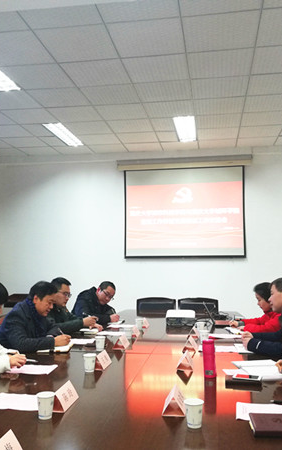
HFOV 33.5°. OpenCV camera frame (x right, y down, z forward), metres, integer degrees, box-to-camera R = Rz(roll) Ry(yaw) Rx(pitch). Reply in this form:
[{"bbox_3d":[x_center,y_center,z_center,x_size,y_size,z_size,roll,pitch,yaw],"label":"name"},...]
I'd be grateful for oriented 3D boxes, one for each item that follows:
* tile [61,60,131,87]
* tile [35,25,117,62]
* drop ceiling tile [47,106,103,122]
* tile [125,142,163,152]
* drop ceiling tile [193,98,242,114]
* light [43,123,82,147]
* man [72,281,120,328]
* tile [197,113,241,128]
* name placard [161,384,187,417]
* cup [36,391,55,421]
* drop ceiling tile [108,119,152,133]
[{"bbox_3d":[-0.437,-1.515,4.647,0.600,0.020,0.612,-1,-4,9],"label":"tile"},{"bbox_3d":[-0.534,-1.559,4.032,0.600,0.020,0.612,-1,-4,9],"label":"tile"},{"bbox_3d":[-0.807,-1.383,5.847,0.600,0.020,0.600,-1,-4,9],"label":"drop ceiling tile"},{"bbox_3d":[0.046,-1.297,7.681,0.600,0.020,0.550,-1,-4,9],"label":"tile"},{"bbox_3d":[0.938,-1.412,5.566,0.600,0.020,0.600,-1,-4,9],"label":"drop ceiling tile"},{"bbox_3d":[-1.122,-1.338,6.856,0.300,0.080,1.200,-1,-5,9],"label":"light"},{"bbox_3d":[-0.544,1.218,5.106,0.680,1.160,0.520,-3,-5,33],"label":"man"},{"bbox_3d":[1.041,-1.380,6.208,0.600,0.020,0.600,-1,-5,9],"label":"tile"},{"bbox_3d":[0.142,0.715,1.927,0.092,0.080,0.200,-1,-4,7],"label":"name placard"},{"bbox_3d":[-0.379,0.723,1.865,0.075,0.091,0.075,0,-5,0],"label":"cup"},{"bbox_3d":[-0.139,-1.366,6.402,0.600,0.020,0.600,-1,-4,9],"label":"drop ceiling tile"}]

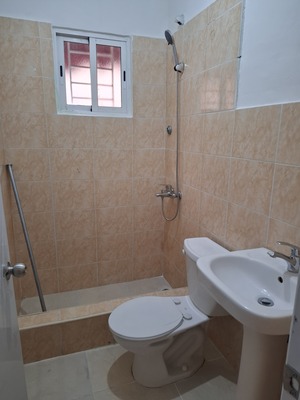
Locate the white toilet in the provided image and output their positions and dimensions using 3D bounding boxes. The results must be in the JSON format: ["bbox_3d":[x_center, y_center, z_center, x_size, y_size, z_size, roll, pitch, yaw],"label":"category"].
[{"bbox_3d":[0.094,0.683,1.569,0.668,0.770,0.375,-4,14,-19],"label":"white toilet"}]

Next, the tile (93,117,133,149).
[{"bbox_3d":[-0.295,-0.544,2.155,0.330,0.250,0.012,-4,14,-19],"label":"tile"}]

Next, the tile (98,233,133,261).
[{"bbox_3d":[-0.310,0.425,2.372,0.329,0.248,0.010,-4,14,-19],"label":"tile"}]

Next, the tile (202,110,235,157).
[{"bbox_3d":[0.398,-0.387,1.563,0.010,0.248,0.319,-4,14,-19],"label":"tile"}]

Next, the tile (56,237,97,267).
[{"bbox_3d":[-0.620,0.447,2.264,0.329,0.248,0.010,-4,14,-19],"label":"tile"}]

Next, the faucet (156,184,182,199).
[{"bbox_3d":[0.131,-0.073,2.138,0.180,0.120,0.205,-4,15,-19],"label":"faucet"}]

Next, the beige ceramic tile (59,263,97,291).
[{"bbox_3d":[-0.624,0.684,2.341,0.327,0.233,0.010,-4,15,-19],"label":"beige ceramic tile"}]

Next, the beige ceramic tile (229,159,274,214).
[{"bbox_3d":[0.502,-0.078,1.358,0.012,0.250,0.330,-4,14,-19],"label":"beige ceramic tile"}]

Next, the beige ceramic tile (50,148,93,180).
[{"bbox_3d":[-0.610,-0.276,2.090,0.329,0.248,0.010,-4,14,-19],"label":"beige ceramic tile"}]

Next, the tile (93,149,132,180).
[{"bbox_3d":[-0.300,-0.300,2.212,0.330,0.250,0.012,-4,14,-19],"label":"tile"}]

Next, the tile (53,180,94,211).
[{"bbox_3d":[-0.619,-0.040,2.160,0.330,0.250,0.012,-4,14,-19],"label":"tile"}]

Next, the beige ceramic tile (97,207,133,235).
[{"bbox_3d":[-0.307,0.178,2.325,0.330,0.250,0.012,-4,14,-19],"label":"beige ceramic tile"}]

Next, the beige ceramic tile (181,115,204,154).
[{"bbox_3d":[0.293,-0.457,1.846,0.010,0.248,0.319,-4,14,-19],"label":"beige ceramic tile"}]

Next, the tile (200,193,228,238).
[{"bbox_3d":[0.394,0.091,1.705,0.010,0.250,0.327,-4,15,-19],"label":"tile"}]

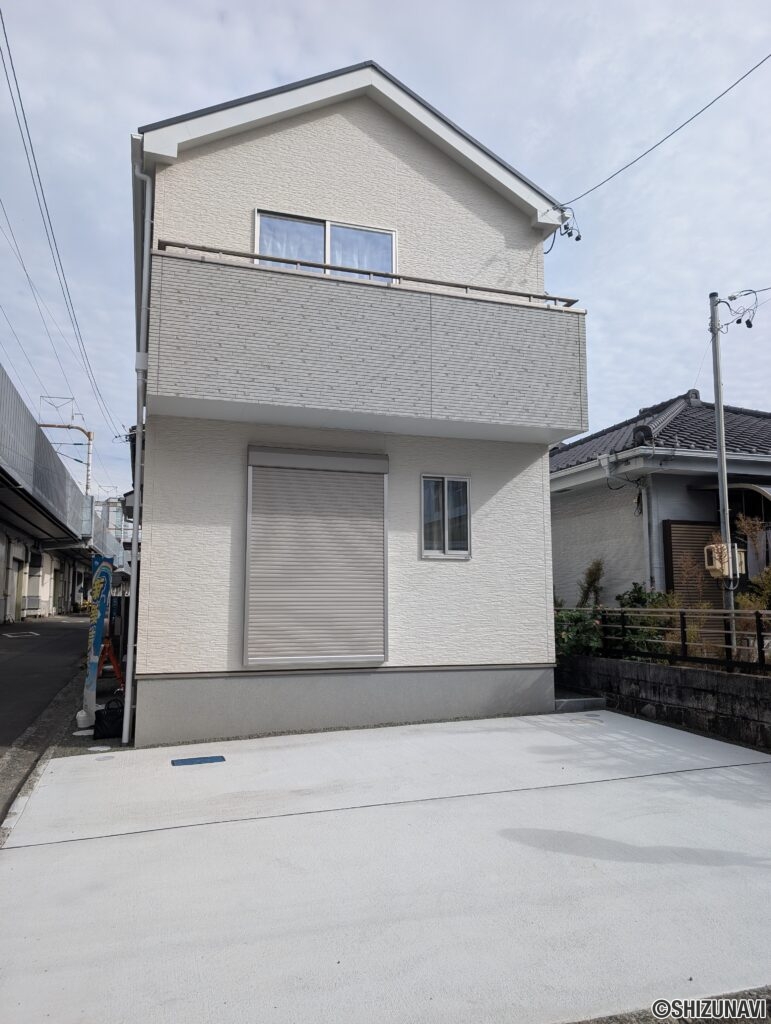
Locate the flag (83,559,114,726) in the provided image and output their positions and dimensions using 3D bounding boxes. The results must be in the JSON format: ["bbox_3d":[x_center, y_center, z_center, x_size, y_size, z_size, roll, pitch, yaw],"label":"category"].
[{"bbox_3d":[-3.264,1.427,8.087,0.120,1.850,0.500,-2,-7,18],"label":"flag"}]

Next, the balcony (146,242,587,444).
[{"bbox_3d":[-0.074,-1.736,7.814,4.770,1.570,0.830,2,-7,-17],"label":"balcony"}]

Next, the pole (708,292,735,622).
[{"bbox_3d":[3.869,-0.400,8.120,0.100,4.400,0.100,2,-7,-17],"label":"pole"}]

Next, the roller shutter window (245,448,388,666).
[{"bbox_3d":[-0.734,0.474,7.755,1.573,2.313,0.130,2,-7,-17],"label":"roller shutter window"}]

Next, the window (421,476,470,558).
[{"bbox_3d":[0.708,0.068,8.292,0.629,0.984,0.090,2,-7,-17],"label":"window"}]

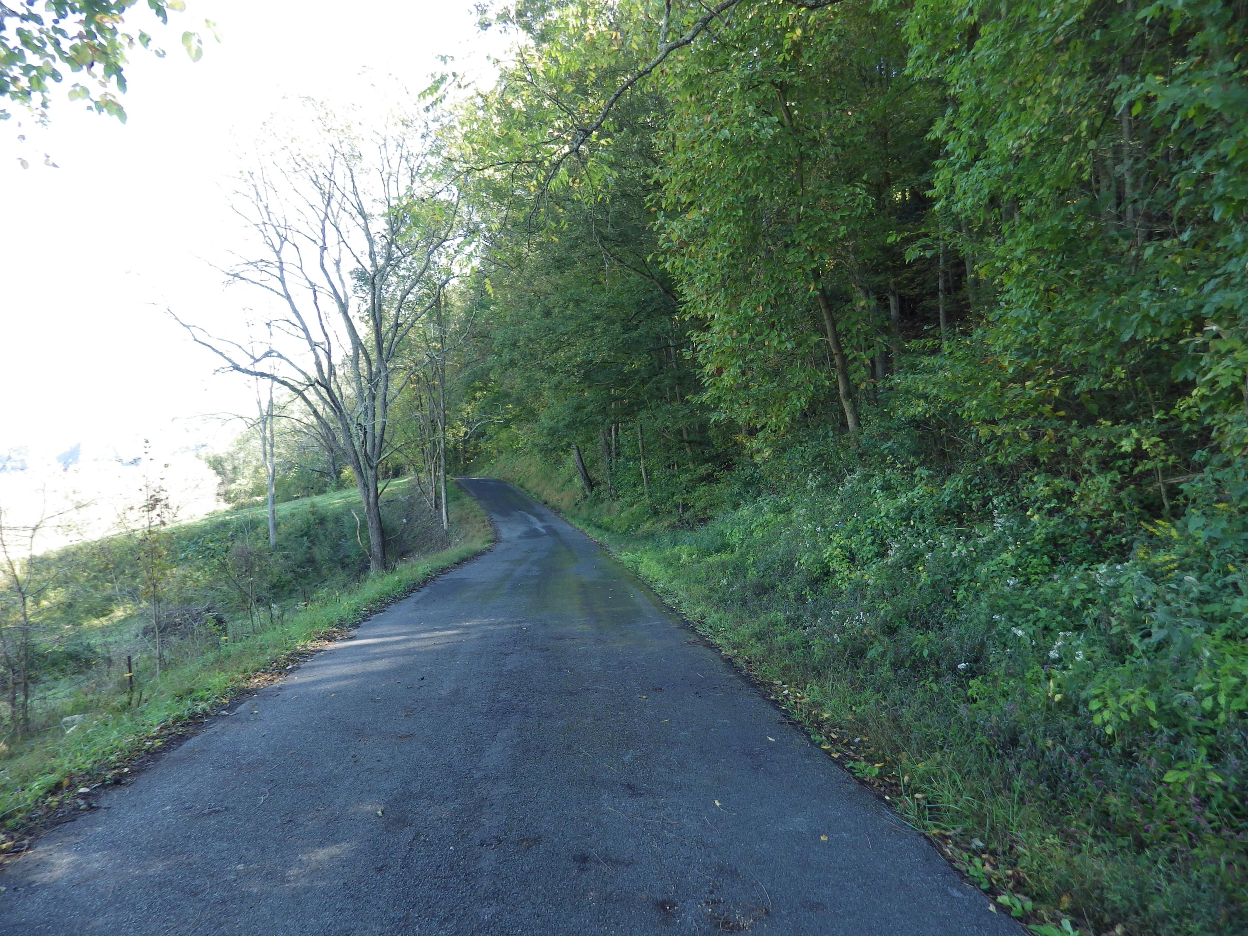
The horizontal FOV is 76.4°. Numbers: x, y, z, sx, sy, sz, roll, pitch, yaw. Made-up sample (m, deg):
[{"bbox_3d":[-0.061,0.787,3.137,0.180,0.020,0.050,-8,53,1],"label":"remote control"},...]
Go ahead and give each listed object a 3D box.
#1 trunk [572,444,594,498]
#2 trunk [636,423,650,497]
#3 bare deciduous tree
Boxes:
[{"bbox_3d":[-2.102,0.135,40.027,0.374,2.692,0.374,-16,-1,0],"label":"trunk"},{"bbox_3d":[0.839,-0.366,35.033,0.206,3.281,0.206,-5,-1,0],"label":"trunk"},{"bbox_3d":[-7.407,-3.080,19.500,7.215,11.170,6.300,0,-1,0],"label":"bare deciduous tree"}]

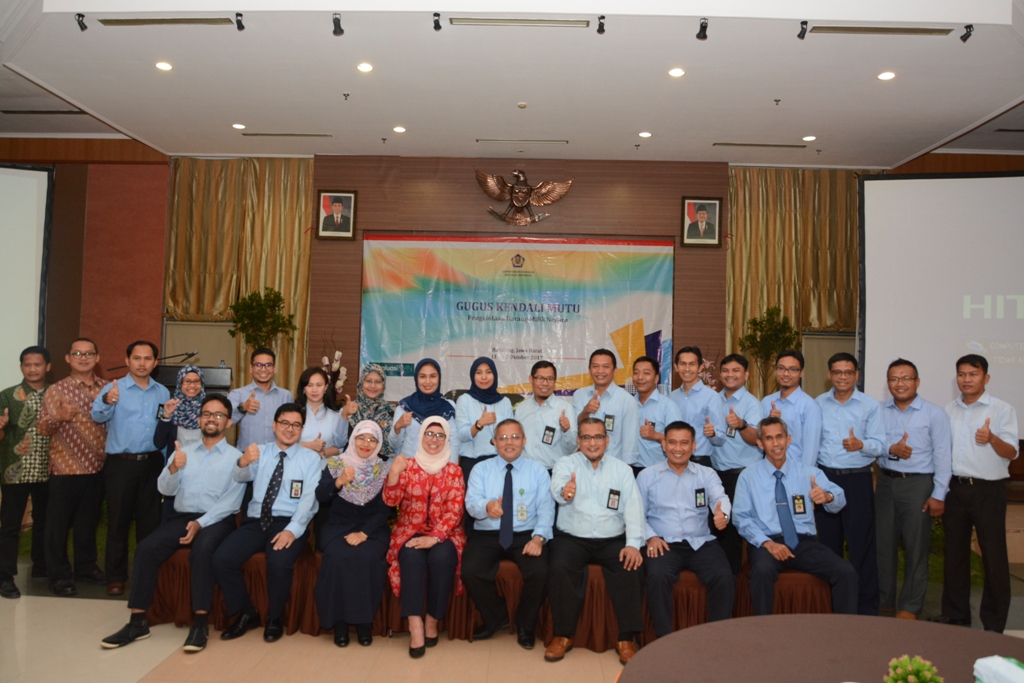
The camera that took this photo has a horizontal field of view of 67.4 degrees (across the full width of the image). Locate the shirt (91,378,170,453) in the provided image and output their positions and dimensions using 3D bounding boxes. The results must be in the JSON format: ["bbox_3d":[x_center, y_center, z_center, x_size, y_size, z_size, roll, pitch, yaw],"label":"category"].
[{"bbox_3d":[-2.540,0.502,5.140,0.500,0.570,0.330,3,-2,-39],"label":"shirt"}]

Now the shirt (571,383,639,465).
[{"bbox_3d":[0.602,0.540,5.000,0.450,0.560,0.320,1,-2,9],"label":"shirt"}]

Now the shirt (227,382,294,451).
[{"bbox_3d":[-1.759,0.529,5.350,0.450,0.540,0.320,2,-2,-17],"label":"shirt"}]

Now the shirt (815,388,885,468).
[{"bbox_3d":[2.153,0.549,4.900,0.440,0.550,0.320,1,-2,22],"label":"shirt"}]

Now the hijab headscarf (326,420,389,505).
[{"bbox_3d":[-0.925,0.719,4.600,0.380,0.500,0.320,2,-2,-12],"label":"hijab headscarf"}]

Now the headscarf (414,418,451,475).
[{"bbox_3d":[-0.451,0.593,4.380,0.220,0.335,0.260,1,-2,-3],"label":"headscarf"}]

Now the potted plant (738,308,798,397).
[{"bbox_3d":[2.849,0.557,8.572,0.670,1.900,0.650,1,-2,1],"label":"potted plant"}]

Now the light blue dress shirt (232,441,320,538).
[{"bbox_3d":[-1.359,0.863,4.450,0.480,0.530,0.370,2,-2,-4],"label":"light blue dress shirt"}]

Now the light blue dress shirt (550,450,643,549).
[{"bbox_3d":[0.485,0.902,4.360,0.530,0.530,0.410,1,-2,5],"label":"light blue dress shirt"}]

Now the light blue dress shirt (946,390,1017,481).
[{"bbox_3d":[2.879,0.584,4.720,0.320,0.550,0.460,3,-2,-44],"label":"light blue dress shirt"}]

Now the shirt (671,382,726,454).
[{"bbox_3d":[1.244,0.523,5.150,0.440,0.550,0.320,1,-2,22],"label":"shirt"}]

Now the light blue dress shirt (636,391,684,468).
[{"bbox_3d":[0.966,0.584,5.100,0.410,0.550,0.300,1,-2,22],"label":"light blue dress shirt"}]

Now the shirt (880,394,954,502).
[{"bbox_3d":[2.578,0.679,4.920,0.470,0.660,0.310,0,-2,38],"label":"shirt"}]

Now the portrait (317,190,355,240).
[{"bbox_3d":[-2.030,-1.472,8.900,0.455,0.575,0.050,1,-2,2],"label":"portrait"}]

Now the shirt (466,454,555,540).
[{"bbox_3d":[-0.009,0.894,4.400,0.500,0.480,0.380,1,-2,0],"label":"shirt"}]

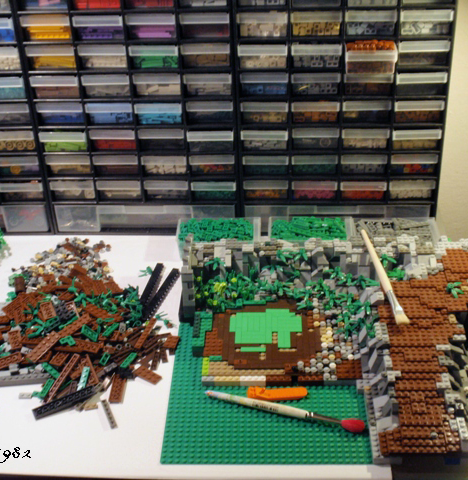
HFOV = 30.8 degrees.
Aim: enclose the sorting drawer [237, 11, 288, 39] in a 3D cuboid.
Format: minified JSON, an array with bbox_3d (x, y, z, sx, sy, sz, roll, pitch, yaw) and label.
[{"bbox_3d":[0.044,-0.334,1.238,0.070,0.037,0.138,0,32,4],"label":"sorting drawer"}]

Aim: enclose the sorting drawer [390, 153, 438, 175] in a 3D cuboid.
[{"bbox_3d":[0.275,-0.148,1.335,0.070,0.039,0.138,0,32,4],"label":"sorting drawer"}]

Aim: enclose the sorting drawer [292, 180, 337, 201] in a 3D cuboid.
[{"bbox_3d":[0.129,-0.111,1.373,0.070,0.037,0.138,0,32,4],"label":"sorting drawer"}]

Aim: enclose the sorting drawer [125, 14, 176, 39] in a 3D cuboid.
[{"bbox_3d":[-0.112,-0.335,1.248,0.070,0.039,0.138,0,32,4],"label":"sorting drawer"}]

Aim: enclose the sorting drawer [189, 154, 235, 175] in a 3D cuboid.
[{"bbox_3d":[-0.029,-0.150,1.363,0.069,0.037,0.134,0,33,5],"label":"sorting drawer"}]

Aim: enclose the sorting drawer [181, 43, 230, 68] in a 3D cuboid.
[{"bbox_3d":[-0.034,-0.296,1.257,0.069,0.037,0.137,0,33,4],"label":"sorting drawer"}]

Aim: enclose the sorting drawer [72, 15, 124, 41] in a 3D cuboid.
[{"bbox_3d":[-0.183,-0.331,1.243,0.069,0.037,0.137,0,33,4],"label":"sorting drawer"}]

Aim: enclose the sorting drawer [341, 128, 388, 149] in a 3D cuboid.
[{"bbox_3d":[0.201,-0.184,1.321,0.068,0.038,0.135,0,33,4],"label":"sorting drawer"}]

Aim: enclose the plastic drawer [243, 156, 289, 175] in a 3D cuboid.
[{"bbox_3d":[0.053,-0.148,1.356,0.068,0.038,0.135,0,33,4],"label":"plastic drawer"}]

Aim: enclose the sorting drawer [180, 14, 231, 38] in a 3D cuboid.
[{"bbox_3d":[-0.036,-0.333,1.240,0.070,0.039,0.138,0,32,4],"label":"sorting drawer"}]

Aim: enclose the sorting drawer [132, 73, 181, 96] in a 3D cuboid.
[{"bbox_3d":[-0.107,-0.260,1.293,0.070,0.039,0.138,0,32,4],"label":"sorting drawer"}]

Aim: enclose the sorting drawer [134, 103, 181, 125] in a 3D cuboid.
[{"bbox_3d":[-0.107,-0.225,1.322,0.069,0.037,0.134,0,33,5],"label":"sorting drawer"}]

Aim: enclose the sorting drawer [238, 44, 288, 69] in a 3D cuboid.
[{"bbox_3d":[0.045,-0.294,1.256,0.069,0.037,0.134,0,33,5],"label":"sorting drawer"}]

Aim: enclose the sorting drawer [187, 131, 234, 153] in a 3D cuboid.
[{"bbox_3d":[-0.031,-0.184,1.334,0.069,0.037,0.134,0,33,5],"label":"sorting drawer"}]

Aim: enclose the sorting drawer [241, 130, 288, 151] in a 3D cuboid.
[{"bbox_3d":[0.050,-0.185,1.330,0.070,0.037,0.138,0,32,4],"label":"sorting drawer"}]

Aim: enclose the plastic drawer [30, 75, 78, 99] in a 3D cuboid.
[{"bbox_3d":[-0.259,-0.261,1.306,0.070,0.037,0.138,0,32,4],"label":"plastic drawer"}]

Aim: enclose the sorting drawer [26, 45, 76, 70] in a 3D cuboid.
[{"bbox_3d":[-0.258,-0.297,1.281,0.068,0.038,0.135,0,33,4],"label":"sorting drawer"}]

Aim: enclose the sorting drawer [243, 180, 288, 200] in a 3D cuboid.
[{"bbox_3d":[0.054,-0.112,1.379,0.070,0.037,0.138,0,32,4],"label":"sorting drawer"}]

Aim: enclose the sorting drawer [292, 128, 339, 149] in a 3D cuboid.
[{"bbox_3d":[0.126,-0.186,1.325,0.069,0.037,0.134,0,33,5],"label":"sorting drawer"}]

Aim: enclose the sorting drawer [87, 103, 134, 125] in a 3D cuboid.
[{"bbox_3d":[-0.180,-0.223,1.323,0.068,0.038,0.135,0,33,4],"label":"sorting drawer"}]

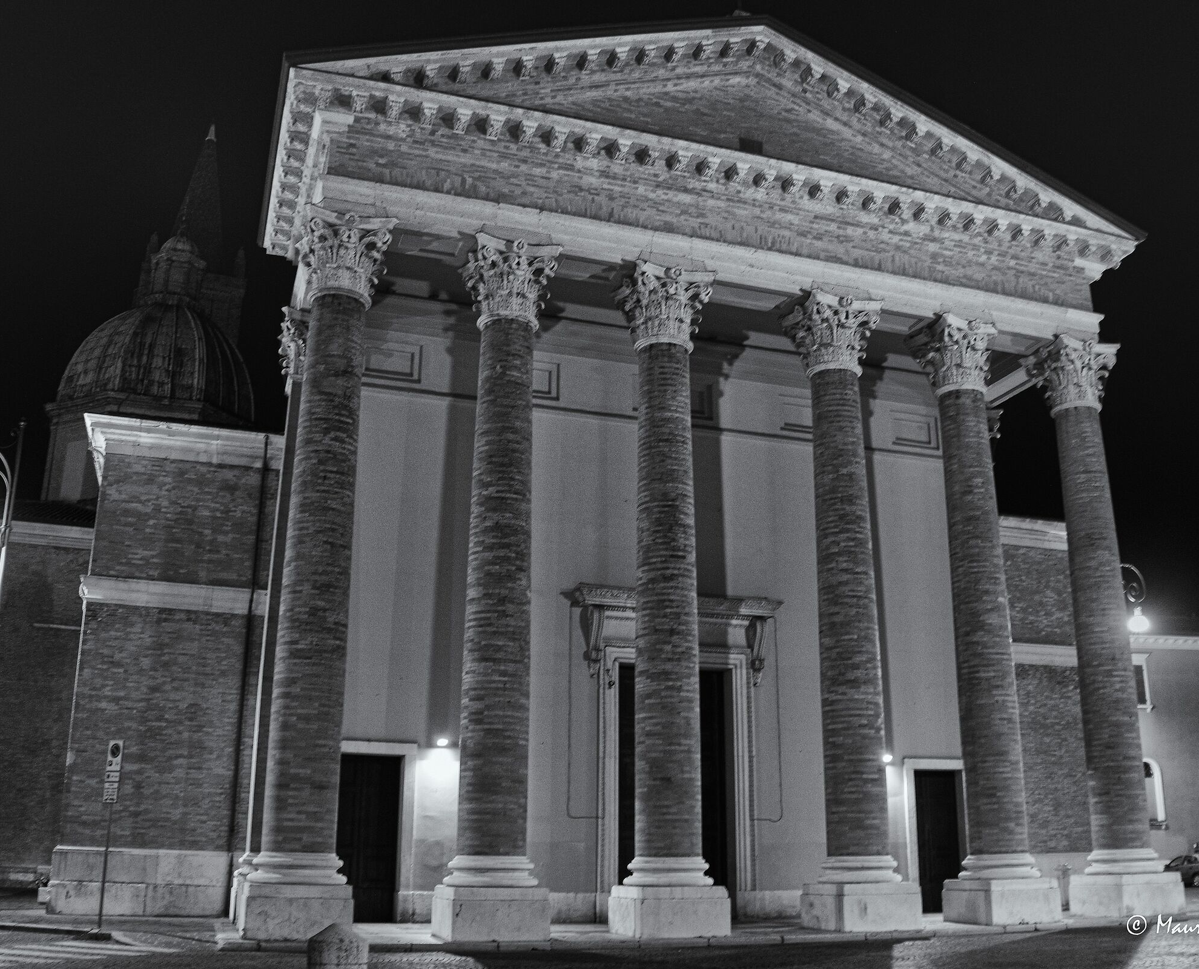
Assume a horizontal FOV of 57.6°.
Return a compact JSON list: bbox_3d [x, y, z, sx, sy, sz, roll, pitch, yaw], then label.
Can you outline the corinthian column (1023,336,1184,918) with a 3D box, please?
[{"bbox_3d":[11.069,2.942,24.304,1.689,12.646,1.689,6,-19,-17],"label":"corinthian column"}]

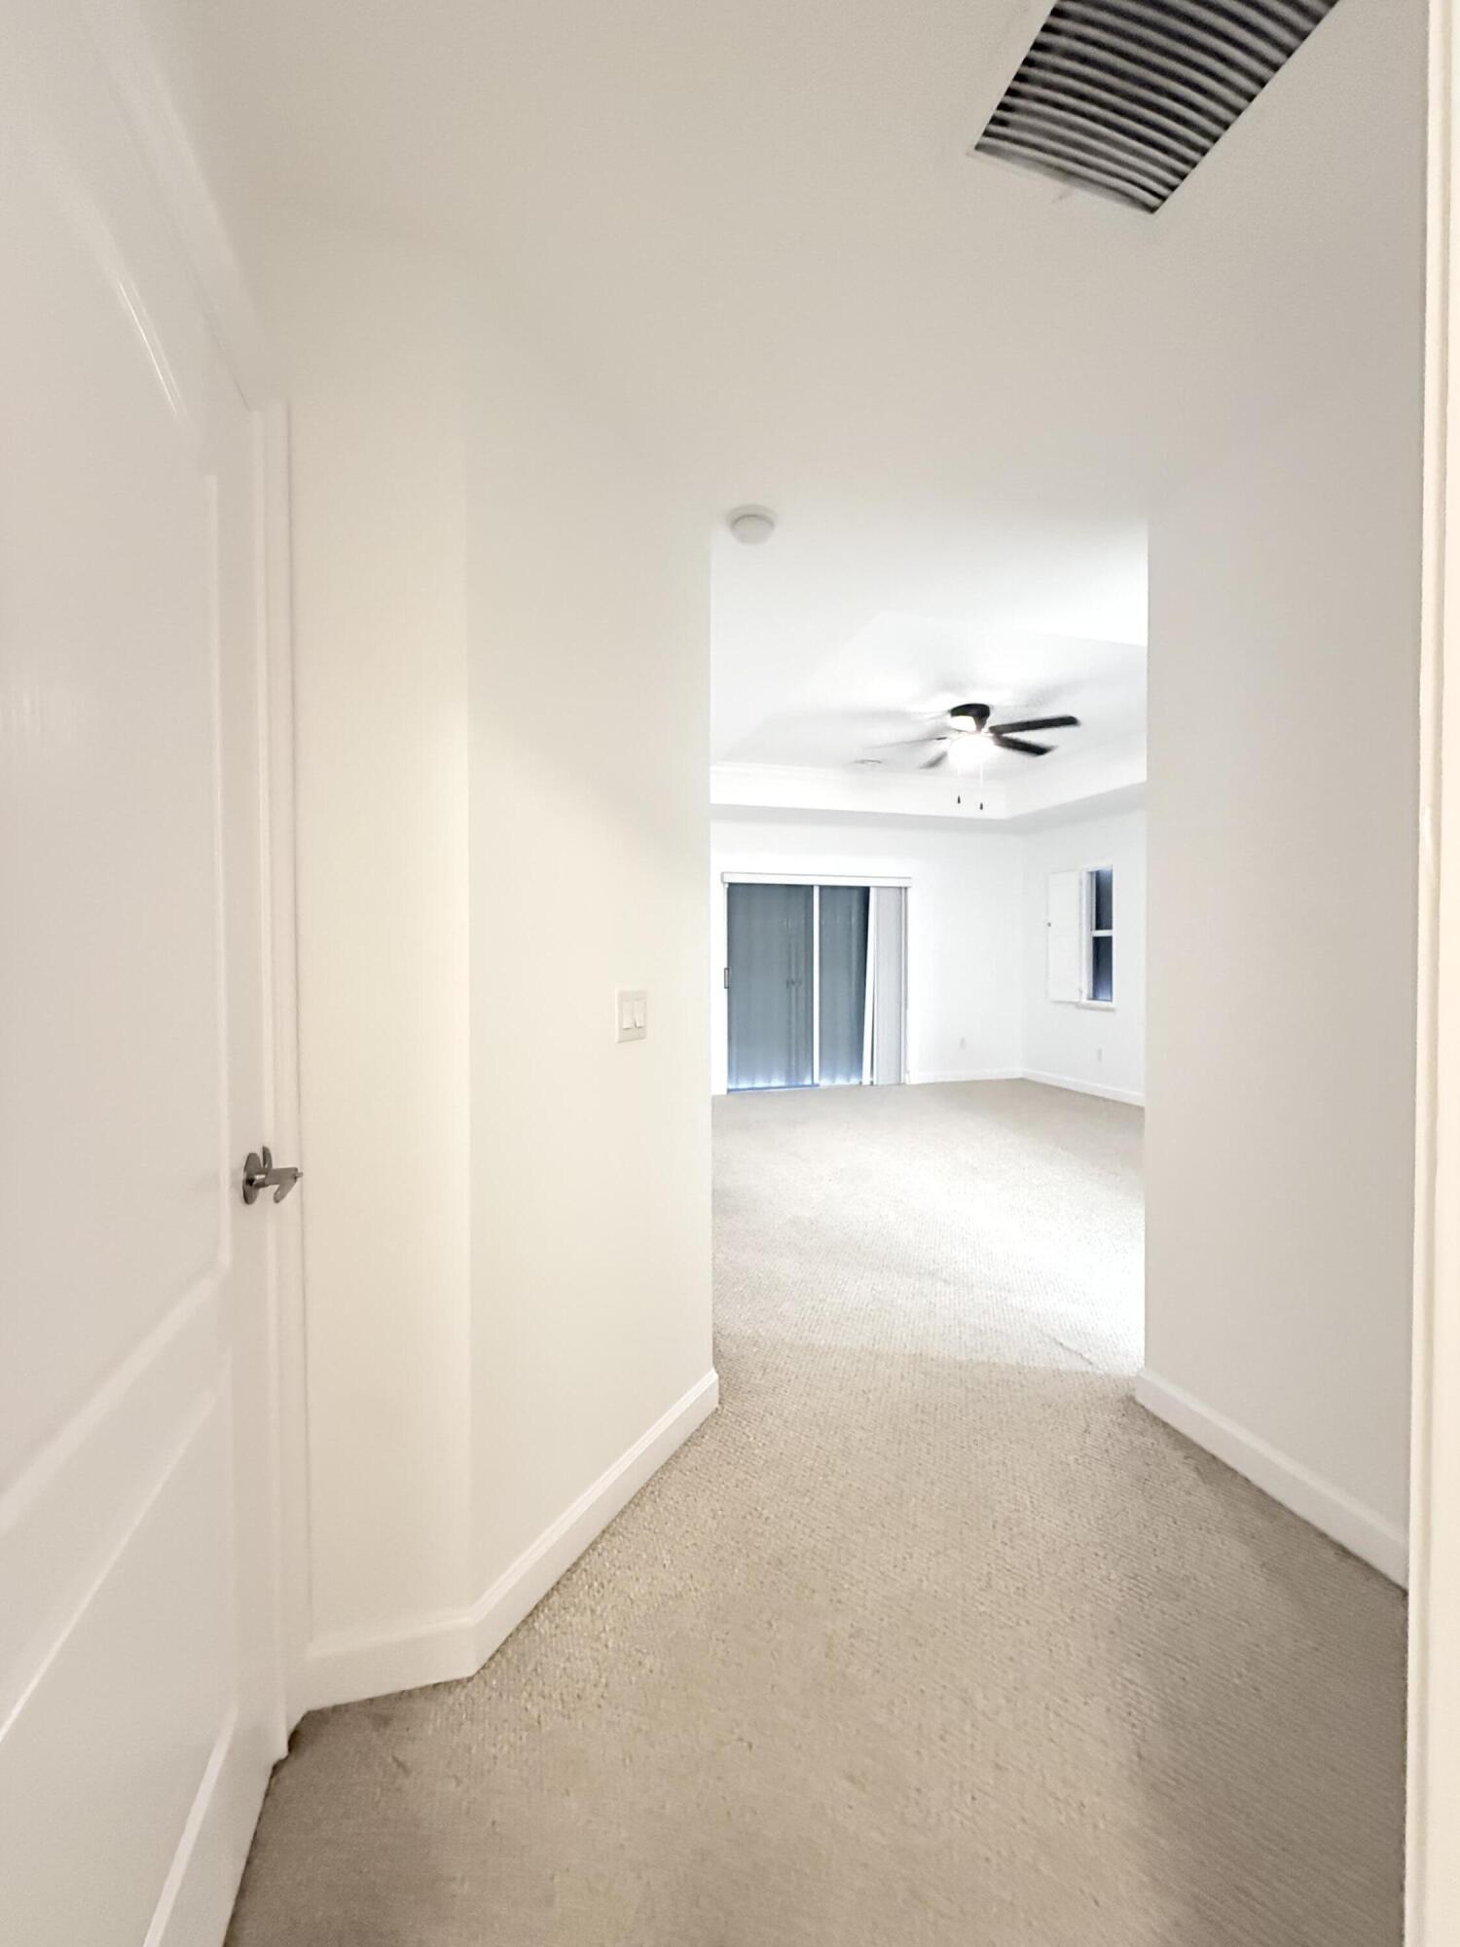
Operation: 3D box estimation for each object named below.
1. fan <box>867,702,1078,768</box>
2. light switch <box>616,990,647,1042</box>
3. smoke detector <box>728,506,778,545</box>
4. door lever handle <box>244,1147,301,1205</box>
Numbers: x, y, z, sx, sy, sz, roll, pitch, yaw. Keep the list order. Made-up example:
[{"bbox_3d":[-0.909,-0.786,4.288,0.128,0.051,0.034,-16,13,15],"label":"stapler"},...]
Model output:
[{"bbox_3d":[1.482,-1.441,4.846,1.280,0.360,1.280,-1,1,-16],"label":"fan"},{"bbox_3d":[-0.217,0.097,1.796,0.012,0.116,0.116,0,1,27],"label":"light switch"},{"bbox_3d":[0.061,-1.236,2.180,0.137,0.042,0.137,0,1,0],"label":"smoke detector"},{"bbox_3d":[-0.642,0.294,1.099,0.064,0.068,0.140,-1,1,-16],"label":"door lever handle"}]

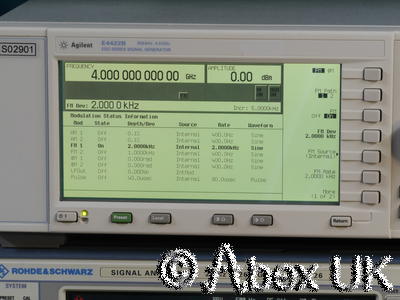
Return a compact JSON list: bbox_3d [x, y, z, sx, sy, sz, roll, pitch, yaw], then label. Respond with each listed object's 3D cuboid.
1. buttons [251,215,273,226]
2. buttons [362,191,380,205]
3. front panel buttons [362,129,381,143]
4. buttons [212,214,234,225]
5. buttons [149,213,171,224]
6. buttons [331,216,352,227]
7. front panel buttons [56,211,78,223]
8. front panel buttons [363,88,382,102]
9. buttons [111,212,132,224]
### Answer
[{"bbox_3d":[0.040,0.045,1.347,0.013,0.007,0.004,1,10,4],"label":"buttons"},{"bbox_3d":[0.109,0.030,1.358,0.012,0.008,0.004,1,10,5],"label":"buttons"},{"bbox_3d":[0.109,-0.009,1.351,0.012,0.008,0.004,1,10,5],"label":"front panel buttons"},{"bbox_3d":[0.015,0.045,1.369,0.013,0.007,0.004,1,10,5],"label":"buttons"},{"bbox_3d":[-0.025,0.045,1.372,0.013,0.007,0.004,1,10,5],"label":"buttons"},{"bbox_3d":[0.089,0.045,1.343,0.013,0.007,0.004,1,10,4],"label":"buttons"},{"bbox_3d":[-0.085,0.043,1.357,0.013,0.007,0.004,1,10,4],"label":"front panel buttons"},{"bbox_3d":[0.108,-0.034,1.328,0.011,0.008,0.004,1,10,4],"label":"front panel buttons"},{"bbox_3d":[-0.050,0.043,1.354,0.013,0.007,0.004,1,10,4],"label":"buttons"}]

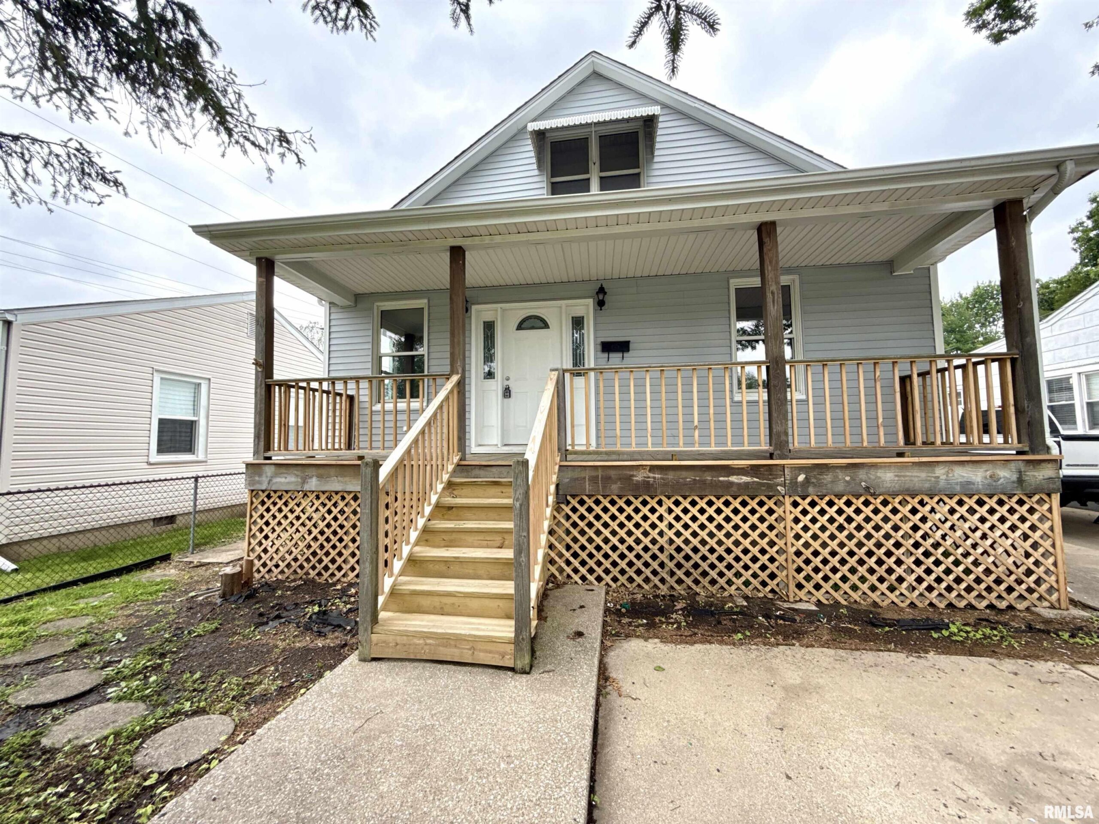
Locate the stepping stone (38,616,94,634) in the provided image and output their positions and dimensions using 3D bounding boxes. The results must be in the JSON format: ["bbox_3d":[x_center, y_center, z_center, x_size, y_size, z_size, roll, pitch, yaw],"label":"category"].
[{"bbox_3d":[-4.028,1.801,3.702,0.390,0.050,0.390,-1,-4,8],"label":"stepping stone"}]

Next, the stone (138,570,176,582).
[{"bbox_3d":[-4.451,1.885,5.017,0.400,0.050,0.400,-1,-4,8],"label":"stone"}]

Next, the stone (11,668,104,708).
[{"bbox_3d":[-2.969,1.692,2.704,0.410,0.050,0.410,-1,-4,8],"label":"stone"}]

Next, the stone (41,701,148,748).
[{"bbox_3d":[-2.420,1.682,2.374,0.395,0.050,0.395,-1,-4,8],"label":"stone"}]

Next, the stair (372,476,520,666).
[{"bbox_3d":[-0.562,1.169,3.832,1.080,1.120,1.720,-1,-4,8],"label":"stair"}]

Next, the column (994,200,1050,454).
[{"bbox_3d":[4.498,-0.822,4.254,0.140,2.419,0.140,-1,-4,8],"label":"column"}]

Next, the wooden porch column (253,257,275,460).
[{"bbox_3d":[-3.400,-0.638,5.305,0.140,2.410,0.140,-1,-4,8],"label":"wooden porch column"}]

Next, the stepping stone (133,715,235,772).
[{"bbox_3d":[-1.789,1.645,2.191,0.404,0.050,0.404,-1,-4,8],"label":"stepping stone"}]

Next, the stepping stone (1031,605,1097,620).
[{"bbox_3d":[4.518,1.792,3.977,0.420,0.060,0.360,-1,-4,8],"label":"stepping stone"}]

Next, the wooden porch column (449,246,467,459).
[{"bbox_3d":[-1.022,-0.659,4.986,0.140,2.399,0.140,-1,-4,8],"label":"wooden porch column"}]

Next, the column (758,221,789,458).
[{"bbox_3d":[2.282,-0.741,4.547,0.140,2.423,0.140,-1,-4,8],"label":"column"}]

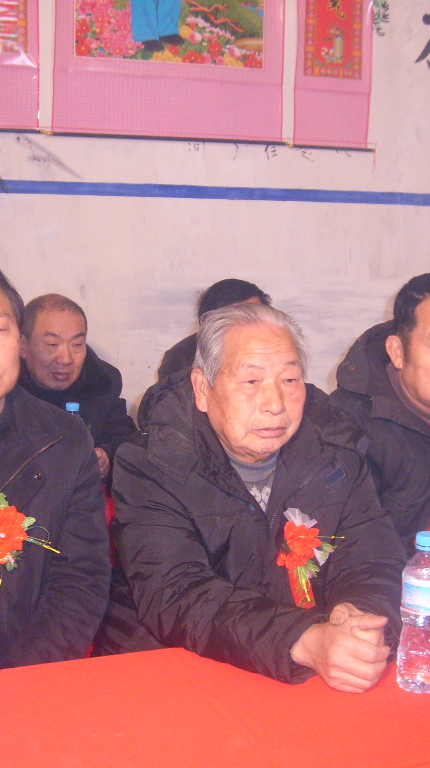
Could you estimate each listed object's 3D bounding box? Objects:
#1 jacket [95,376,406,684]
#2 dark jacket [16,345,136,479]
[{"bbox_3d":[0.070,0.312,1.697,0.490,0.660,0.540,-3,7,-28],"label":"jacket"},{"bbox_3d":[-0.401,0.252,2.519,0.490,0.670,0.400,-3,7,-22],"label":"dark jacket"}]

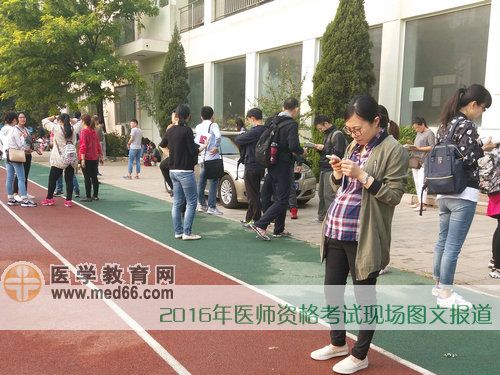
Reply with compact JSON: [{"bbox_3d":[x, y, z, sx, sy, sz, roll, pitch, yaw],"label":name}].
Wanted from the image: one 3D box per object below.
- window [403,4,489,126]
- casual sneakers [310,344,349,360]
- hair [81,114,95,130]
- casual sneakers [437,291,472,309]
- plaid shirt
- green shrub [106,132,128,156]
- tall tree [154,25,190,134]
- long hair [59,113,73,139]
[{"bbox_3d":[4.233,-2.609,8.981,0.120,2.482,1.904,-7,11,-38],"label":"window"},{"bbox_3d":[0.490,0.993,2.473,0.250,0.075,0.090,-3,9,-20],"label":"casual sneakers"},{"bbox_3d":[-3.114,-1.246,7.750,0.240,0.310,0.190,2,9,13],"label":"hair"},{"bbox_3d":[1.604,0.868,3.163,0.265,0.120,0.100,3,8,17],"label":"casual sneakers"},{"bbox_3d":[0.624,-0.021,2.370,0.260,0.610,0.400,-5,10,-33],"label":"plaid shirt"},{"bbox_3d":[-6.553,-2.102,20.000,1.200,1.250,1.300,-7,11,-38],"label":"green shrub"},{"bbox_3d":[-3.382,-3.985,17.238,1.550,5.670,1.550,-7,11,-38],"label":"tall tree"},{"bbox_3d":[-3.245,-1.086,7.120,0.210,0.440,0.240,-4,8,-30],"label":"long hair"}]

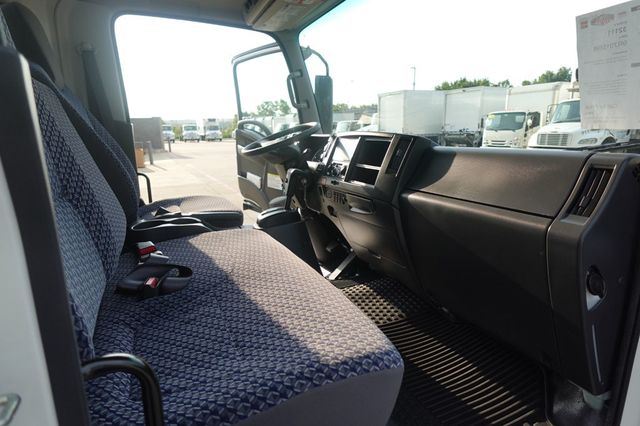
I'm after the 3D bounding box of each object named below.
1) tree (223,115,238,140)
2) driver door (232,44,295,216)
[{"bbox_3d":[-14.069,-13.458,55.115,2.700,3.750,2.700,-6,14,-13],"label":"tree"},{"bbox_3d":[-0.356,-0.599,2.764,0.170,1.280,0.850,-14,18,-40],"label":"driver door"}]

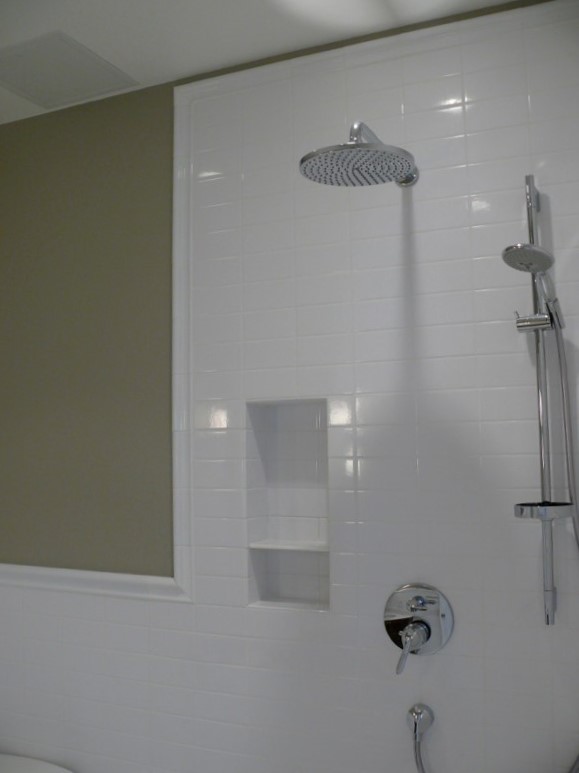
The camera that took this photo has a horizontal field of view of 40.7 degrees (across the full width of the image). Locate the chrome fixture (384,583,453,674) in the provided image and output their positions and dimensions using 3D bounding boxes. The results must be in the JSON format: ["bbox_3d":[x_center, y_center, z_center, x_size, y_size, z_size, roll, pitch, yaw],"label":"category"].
[{"bbox_3d":[0.288,0.557,1.798,0.170,0.192,0.082,-3,-6,24],"label":"chrome fixture"}]

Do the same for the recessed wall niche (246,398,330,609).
[{"bbox_3d":[0.016,0.306,2.053,0.230,0.538,0.102,-3,-6,24],"label":"recessed wall niche"}]

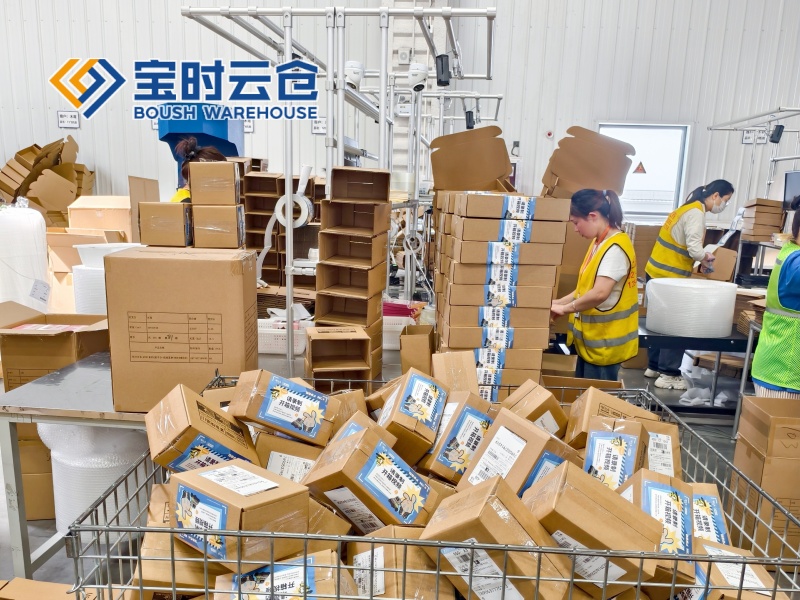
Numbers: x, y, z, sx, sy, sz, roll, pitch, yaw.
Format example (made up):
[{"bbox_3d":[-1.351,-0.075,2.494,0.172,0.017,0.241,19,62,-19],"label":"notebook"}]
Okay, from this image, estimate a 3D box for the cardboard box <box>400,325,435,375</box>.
[{"bbox_3d":[0.058,0.205,1.802,0.100,0.200,0.142,3,11,7],"label":"cardboard box"}]

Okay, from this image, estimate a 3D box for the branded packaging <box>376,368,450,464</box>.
[{"bbox_3d":[0.016,0.284,1.233,0.099,0.143,0.196,32,31,-3],"label":"branded packaging"}]

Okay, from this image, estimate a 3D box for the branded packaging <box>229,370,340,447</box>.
[{"bbox_3d":[-0.282,0.265,1.295,0.212,0.108,0.142,29,-24,-27],"label":"branded packaging"}]

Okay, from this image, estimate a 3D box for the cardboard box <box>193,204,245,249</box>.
[{"bbox_3d":[-0.669,-0.276,1.984,0.150,0.151,0.180,0,12,-8],"label":"cardboard box"}]

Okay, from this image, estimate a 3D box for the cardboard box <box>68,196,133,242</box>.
[{"bbox_3d":[-1.959,-0.504,3.540,0.345,0.260,0.300,-3,12,-22],"label":"cardboard box"}]

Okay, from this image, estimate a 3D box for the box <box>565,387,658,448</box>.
[{"bbox_3d":[0.559,0.348,1.398,0.196,0.099,0.143,25,51,3],"label":"box"}]

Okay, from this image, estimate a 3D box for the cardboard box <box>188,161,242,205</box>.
[{"bbox_3d":[-0.688,-0.436,1.996,0.150,0.151,0.180,0,12,-11],"label":"cardboard box"}]

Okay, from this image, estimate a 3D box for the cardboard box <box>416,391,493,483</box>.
[{"bbox_3d":[0.136,0.330,1.268,0.099,0.196,0.143,33,-19,-8],"label":"cardboard box"}]

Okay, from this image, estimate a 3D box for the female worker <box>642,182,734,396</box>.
[{"bbox_3d":[2.086,-0.103,3.790,0.520,1.500,0.440,-2,11,-18],"label":"female worker"}]

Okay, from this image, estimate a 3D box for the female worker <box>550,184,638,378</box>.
[{"bbox_3d":[0.991,0.193,2.788,0.450,1.520,0.460,2,11,0],"label":"female worker"}]

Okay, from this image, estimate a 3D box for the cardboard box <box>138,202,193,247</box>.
[{"bbox_3d":[-0.876,-0.289,2.006,0.150,0.151,0.180,-1,12,-13],"label":"cardboard box"}]

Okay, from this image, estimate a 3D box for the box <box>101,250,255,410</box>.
[{"bbox_3d":[-0.645,0.078,1.645,0.366,0.442,0.284,1,11,-6],"label":"box"}]

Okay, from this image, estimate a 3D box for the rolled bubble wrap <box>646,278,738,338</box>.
[{"bbox_3d":[1.810,0.041,3.310,0.468,0.272,0.468,2,11,0],"label":"rolled bubble wrap"}]

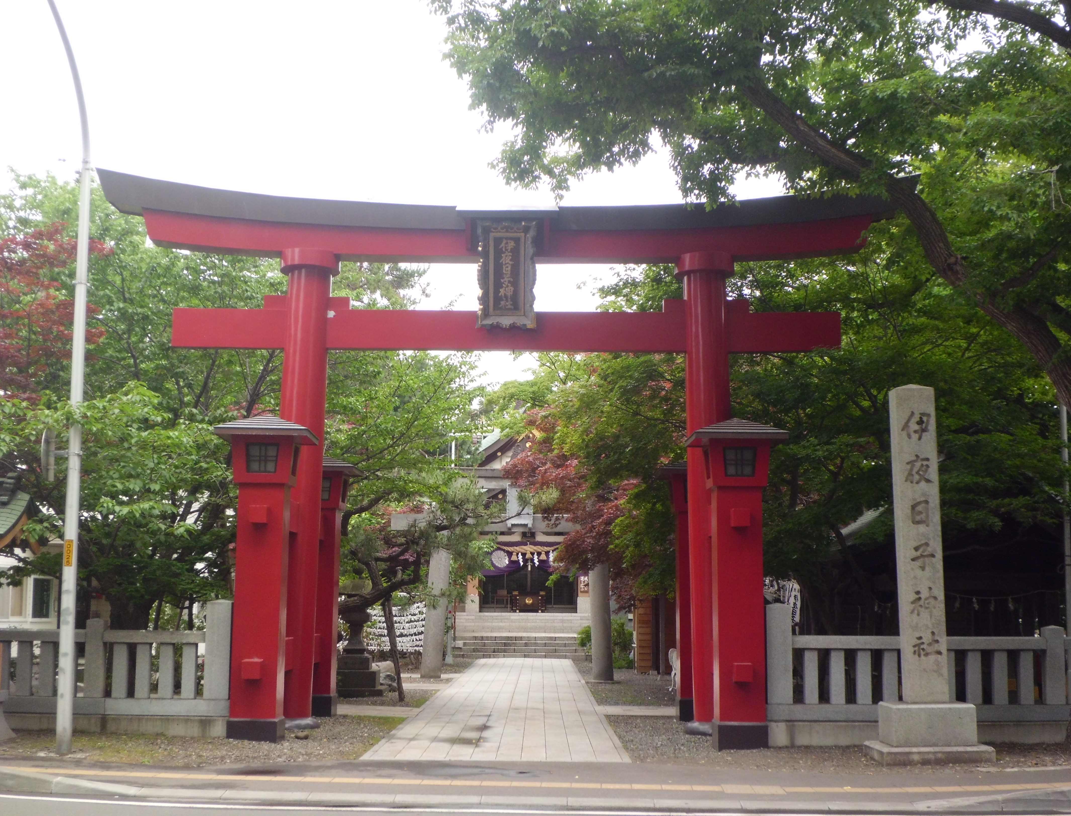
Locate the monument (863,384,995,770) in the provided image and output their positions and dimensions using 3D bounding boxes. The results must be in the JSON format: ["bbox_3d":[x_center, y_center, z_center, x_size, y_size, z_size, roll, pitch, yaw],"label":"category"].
[{"bbox_3d":[4.070,1.706,15.647,1.120,3.932,1.080,0,-8,-2],"label":"monument"}]

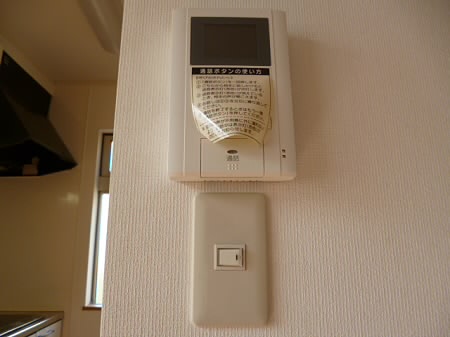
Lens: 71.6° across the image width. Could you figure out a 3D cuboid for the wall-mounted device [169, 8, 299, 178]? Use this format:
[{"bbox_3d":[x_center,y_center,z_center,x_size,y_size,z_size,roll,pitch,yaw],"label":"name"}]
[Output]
[{"bbox_3d":[0.006,-0.072,0.309,0.117,0.171,0.031,0,-12,-1],"label":"wall-mounted device"}]

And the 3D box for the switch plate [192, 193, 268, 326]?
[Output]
[{"bbox_3d":[0.005,0.082,0.287,0.070,0.120,0.010,0,-12,-1],"label":"switch plate"}]

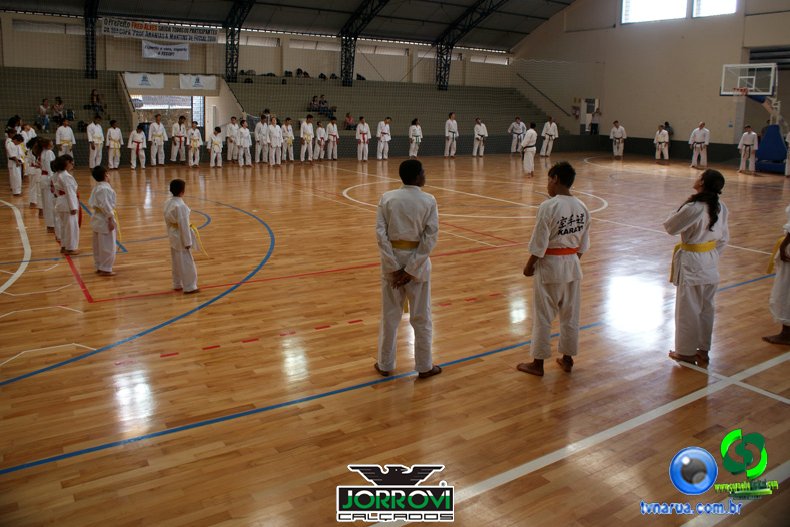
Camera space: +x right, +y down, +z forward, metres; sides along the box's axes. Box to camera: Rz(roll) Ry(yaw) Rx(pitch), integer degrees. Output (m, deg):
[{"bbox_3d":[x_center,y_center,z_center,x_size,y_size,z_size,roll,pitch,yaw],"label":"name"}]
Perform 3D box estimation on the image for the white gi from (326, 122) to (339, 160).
[{"bbox_3d":[-2.374,-4.657,22.603,0.500,1.402,0.300,-2,15,-14],"label":"white gi"}]

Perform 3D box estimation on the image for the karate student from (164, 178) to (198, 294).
[{"bbox_3d":[-2.159,-0.278,5.992,0.330,1.139,0.260,14,19,42],"label":"karate student"}]

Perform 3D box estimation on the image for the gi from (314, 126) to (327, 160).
[{"bbox_3d":[-2.919,-4.799,23.216,0.460,1.490,0.340,-8,17,-33],"label":"gi"}]

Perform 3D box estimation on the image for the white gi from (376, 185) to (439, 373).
[{"bbox_3d":[0.095,0.102,4.311,0.470,1.350,0.330,2,14,3],"label":"white gi"}]

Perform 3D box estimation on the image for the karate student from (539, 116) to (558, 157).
[{"bbox_3d":[6.950,-5.709,26.833,0.720,1.795,0.380,6,15,16],"label":"karate student"}]

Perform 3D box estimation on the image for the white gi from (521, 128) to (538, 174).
[{"bbox_3d":[4.274,-3.541,18.798,0.520,1.427,0.340,-7,16,-29],"label":"white gi"}]

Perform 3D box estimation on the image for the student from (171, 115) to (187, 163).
[{"bbox_3d":[-7.414,-4.228,20.268,0.530,1.558,0.300,-7,17,-29],"label":"student"}]

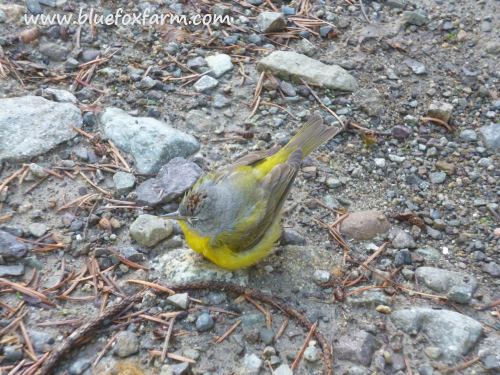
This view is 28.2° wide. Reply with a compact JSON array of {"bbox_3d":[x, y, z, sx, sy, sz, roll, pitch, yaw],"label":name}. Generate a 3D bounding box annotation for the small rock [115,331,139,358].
[{"bbox_3d":[-0.057,0.073,0.462,0.011,0.010,0.014,0,45,0],"label":"small rock"}]

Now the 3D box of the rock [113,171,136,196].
[{"bbox_3d":[-0.068,-0.003,0.536,0.013,0.011,0.015,0,45,0],"label":"rock"}]

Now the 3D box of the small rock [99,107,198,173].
[{"bbox_3d":[-0.057,-0.026,0.566,0.056,0.017,0.033,17,48,17],"label":"small rock"}]

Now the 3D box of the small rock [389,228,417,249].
[{"bbox_3d":[0.083,0.028,0.537,0.013,0.008,0.012,0,45,0],"label":"small rock"}]

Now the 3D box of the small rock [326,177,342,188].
[{"bbox_3d":[0.048,-0.003,0.561,0.008,0.005,0.006,0,44,0],"label":"small rock"}]

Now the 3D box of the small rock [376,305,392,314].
[{"bbox_3d":[0.067,0.061,0.496,0.007,0.004,0.004,0,44,0],"label":"small rock"}]

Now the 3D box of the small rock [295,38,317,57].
[{"bbox_3d":[0.038,-0.092,0.657,0.012,0.008,0.013,-14,47,-14],"label":"small rock"}]

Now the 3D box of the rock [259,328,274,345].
[{"bbox_3d":[0.008,0.071,0.476,0.008,0.005,0.008,0,45,0],"label":"rock"}]

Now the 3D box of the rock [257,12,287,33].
[{"bbox_3d":[0.014,-0.106,0.639,0.019,0.011,0.015,0,45,0],"label":"rock"}]

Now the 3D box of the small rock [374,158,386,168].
[{"bbox_3d":[0.076,-0.014,0.581,0.007,0.005,0.006,0,45,0],"label":"small rock"}]

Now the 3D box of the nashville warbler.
[{"bbox_3d":[0.009,0.001,0.518,0.048,0.048,0.110,30,52,28],"label":"nashville warbler"}]

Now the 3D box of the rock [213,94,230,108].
[{"bbox_3d":[-0.018,-0.053,0.613,0.010,0.006,0.009,0,44,0],"label":"rock"}]

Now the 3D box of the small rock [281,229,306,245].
[{"bbox_3d":[0.022,0.026,0.521,0.014,0.006,0.009,0,45,0],"label":"small rock"}]

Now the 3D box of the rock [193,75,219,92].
[{"bbox_3d":[-0.027,-0.064,0.610,0.015,0.006,0.010,-26,51,-24],"label":"rock"}]

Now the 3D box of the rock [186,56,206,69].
[{"bbox_3d":[-0.033,-0.077,0.614,0.012,0.006,0.009,0,45,0],"label":"rock"}]

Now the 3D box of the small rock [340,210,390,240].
[{"bbox_3d":[0.063,0.021,0.542,0.027,0.012,0.019,0,45,0],"label":"small rock"}]

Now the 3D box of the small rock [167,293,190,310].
[{"bbox_3d":[-0.036,0.057,0.499,0.011,0.006,0.007,0,44,0],"label":"small rock"}]

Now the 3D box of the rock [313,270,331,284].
[{"bbox_3d":[0.035,0.044,0.493,0.009,0.006,0.008,0,45,0],"label":"rock"}]

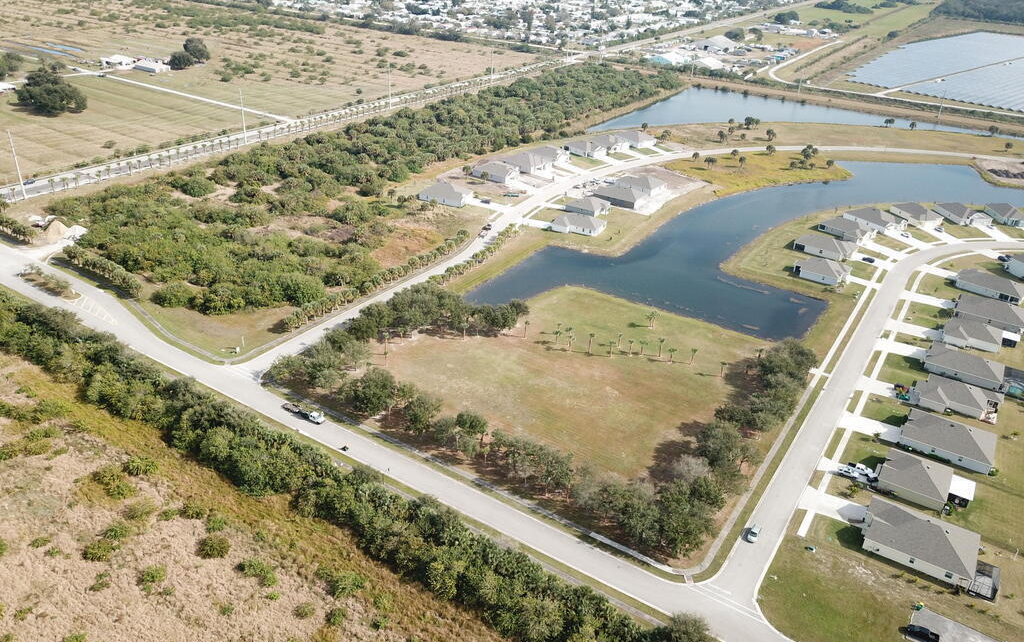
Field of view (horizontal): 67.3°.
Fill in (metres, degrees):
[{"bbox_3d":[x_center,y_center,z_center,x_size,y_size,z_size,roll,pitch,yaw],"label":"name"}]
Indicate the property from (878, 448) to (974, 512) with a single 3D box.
[{"bbox_3d":[90.240,33.790,167.110,18.140,6.730,13.860,19,32,28],"label":"property"}]

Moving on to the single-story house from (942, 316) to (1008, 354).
[{"bbox_3d":[146.214,3.133,243.271,14.849,5.555,14.273,18,31,27],"label":"single-story house"}]

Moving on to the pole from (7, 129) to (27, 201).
[{"bbox_3d":[-203.685,-63.977,316.485,0.800,28.716,0.800,18,31,27],"label":"pole"}]

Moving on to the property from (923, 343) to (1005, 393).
[{"bbox_3d":[125.650,11.690,213.130,18.950,6.110,12.530,19,32,28],"label":"property"}]

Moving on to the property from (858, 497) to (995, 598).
[{"bbox_3d":[81.780,42.350,149.940,22.930,6.830,14.270,19,32,28],"label":"property"}]

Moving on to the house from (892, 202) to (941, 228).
[{"bbox_3d":[182.542,-48.768,346.330,12.905,5.281,18.681,-4,28,-13],"label":"house"}]

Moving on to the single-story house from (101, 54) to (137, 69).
[{"bbox_3d":[-307.669,-201.651,596.868,17.000,5.400,20.000,19,32,28],"label":"single-story house"}]

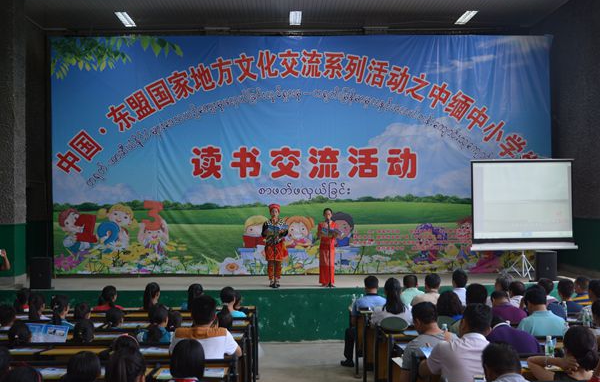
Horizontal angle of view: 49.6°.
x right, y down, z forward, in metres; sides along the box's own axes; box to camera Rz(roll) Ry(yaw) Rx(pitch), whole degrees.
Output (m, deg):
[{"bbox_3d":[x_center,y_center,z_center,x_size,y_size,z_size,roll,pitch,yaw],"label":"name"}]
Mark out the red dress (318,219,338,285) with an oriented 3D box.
[{"bbox_3d":[0.540,1.240,12.900,0.400,1.350,0.320,0,-1,0],"label":"red dress"}]

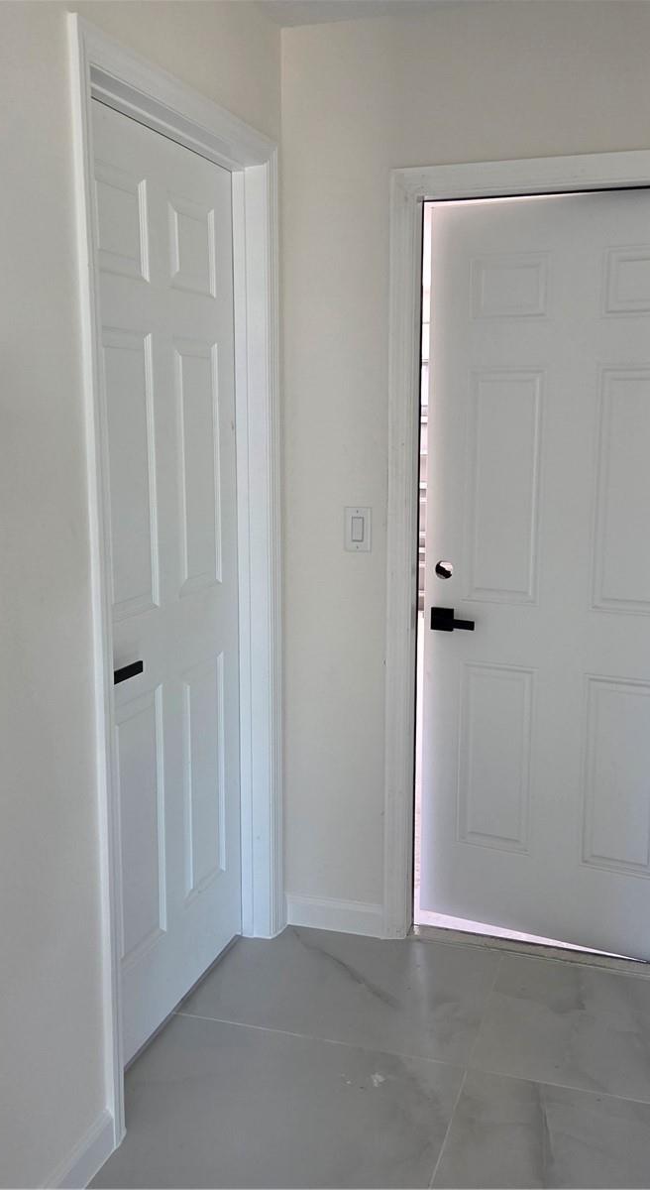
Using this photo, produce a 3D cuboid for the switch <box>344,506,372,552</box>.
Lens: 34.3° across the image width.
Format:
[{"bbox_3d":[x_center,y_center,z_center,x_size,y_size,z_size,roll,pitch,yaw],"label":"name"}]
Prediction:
[{"bbox_3d":[0.087,-0.172,2.774,0.072,0.115,0.010,3,10,18],"label":"switch"}]

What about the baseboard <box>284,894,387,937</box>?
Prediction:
[{"bbox_3d":[0.025,0.906,2.979,0.292,0.092,0.015,3,10,18],"label":"baseboard"}]

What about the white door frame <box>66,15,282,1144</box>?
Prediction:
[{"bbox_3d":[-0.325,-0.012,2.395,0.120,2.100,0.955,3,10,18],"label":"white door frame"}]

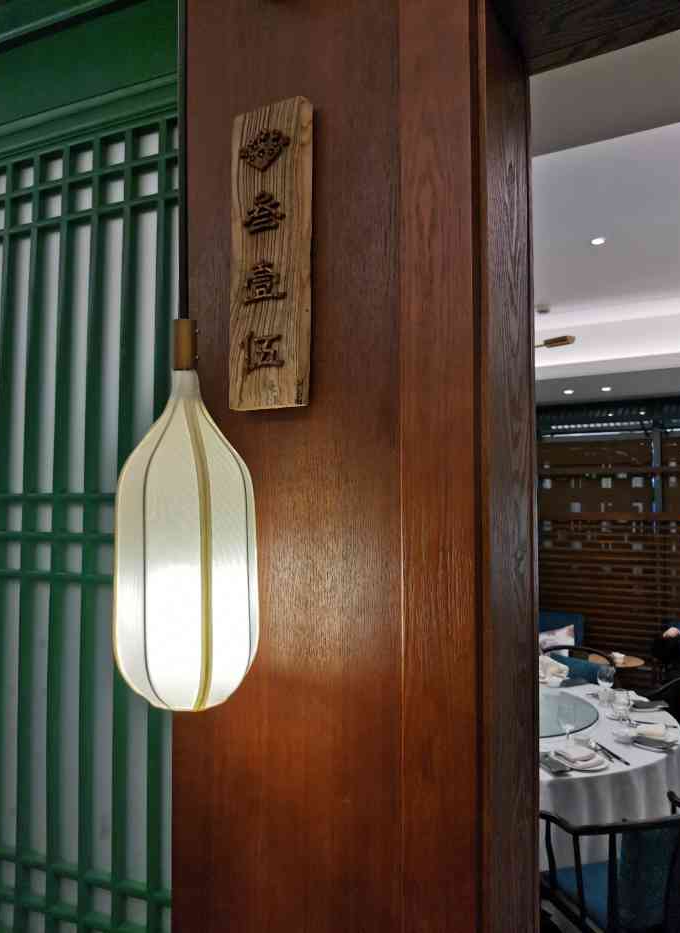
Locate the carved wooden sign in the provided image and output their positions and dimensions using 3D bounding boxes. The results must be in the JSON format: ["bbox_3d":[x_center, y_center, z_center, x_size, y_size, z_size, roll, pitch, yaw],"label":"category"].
[{"bbox_3d":[-0.099,-0.301,1.012,0.119,0.440,0.024,-1,-3,26],"label":"carved wooden sign"}]

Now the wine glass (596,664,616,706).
[{"bbox_3d":[1.203,0.985,3.174,0.080,0.168,0.080,0,-3,0],"label":"wine glass"}]

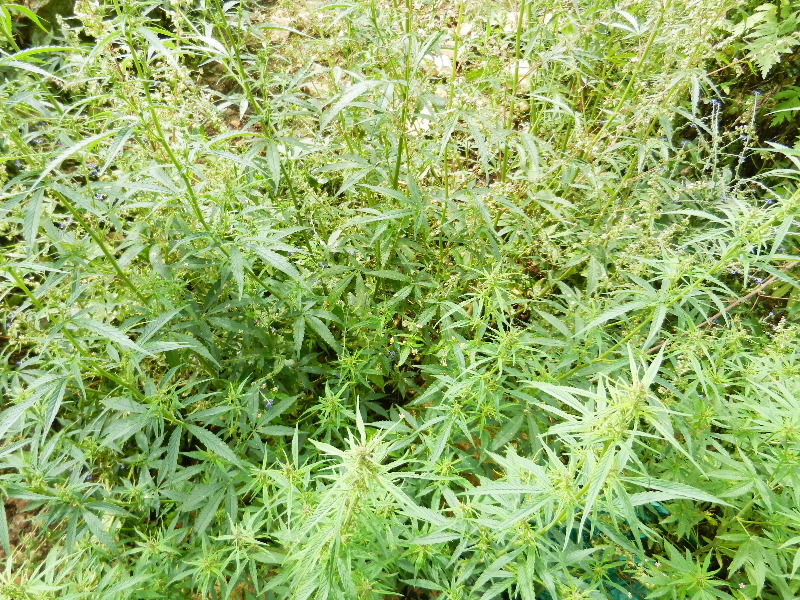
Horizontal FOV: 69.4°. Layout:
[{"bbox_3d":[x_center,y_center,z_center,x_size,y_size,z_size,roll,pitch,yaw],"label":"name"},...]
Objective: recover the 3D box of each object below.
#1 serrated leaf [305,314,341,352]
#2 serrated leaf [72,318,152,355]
[{"bbox_3d":[-0.133,0.058,1.000,0.020,0.012,0.090,-37,77,-23],"label":"serrated leaf"},{"bbox_3d":[-0.446,0.058,0.900,0.130,0.014,0.021,23,55,1],"label":"serrated leaf"}]

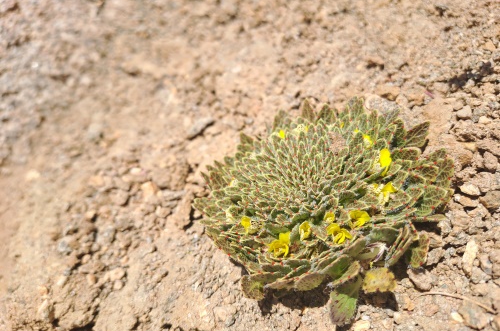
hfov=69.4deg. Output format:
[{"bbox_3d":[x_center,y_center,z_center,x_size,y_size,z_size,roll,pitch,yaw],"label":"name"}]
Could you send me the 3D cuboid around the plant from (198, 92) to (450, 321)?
[{"bbox_3d":[0.023,0.009,0.130,0.086,0.034,0.090,-15,44,0],"label":"plant"}]

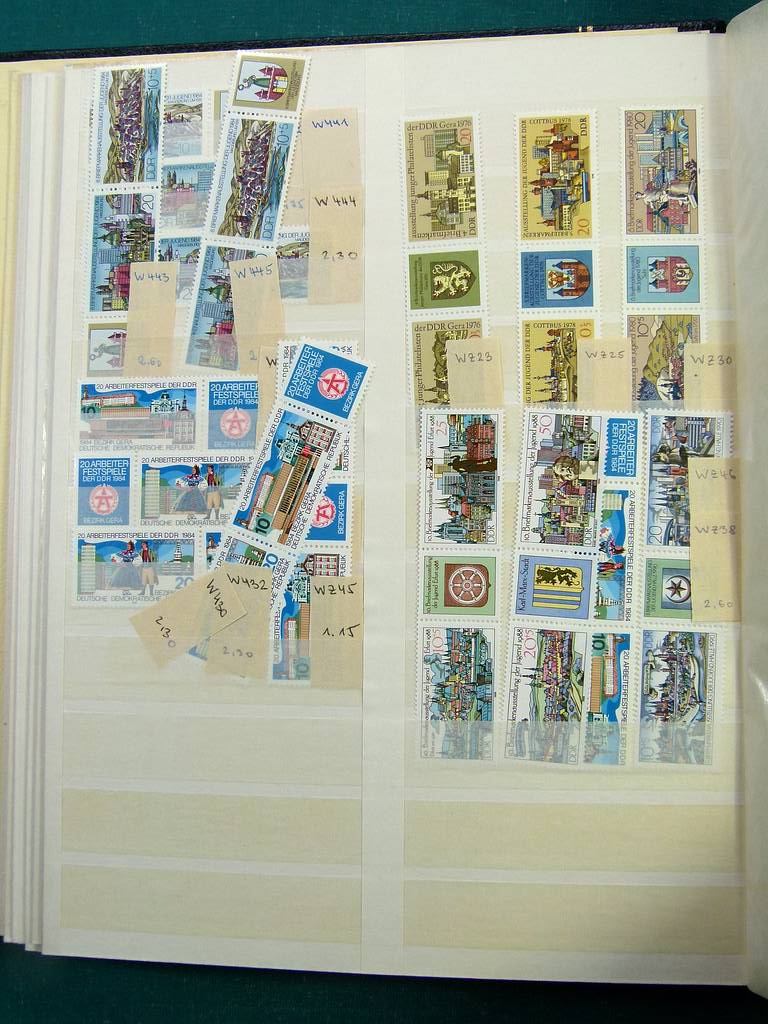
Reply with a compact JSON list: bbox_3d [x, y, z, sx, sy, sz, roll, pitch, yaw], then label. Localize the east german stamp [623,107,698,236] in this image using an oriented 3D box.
[{"bbox_3d":[0.087,-0.106,0.305,0.025,0.001,0.042,0,86,3],"label":"east german stamp"}]

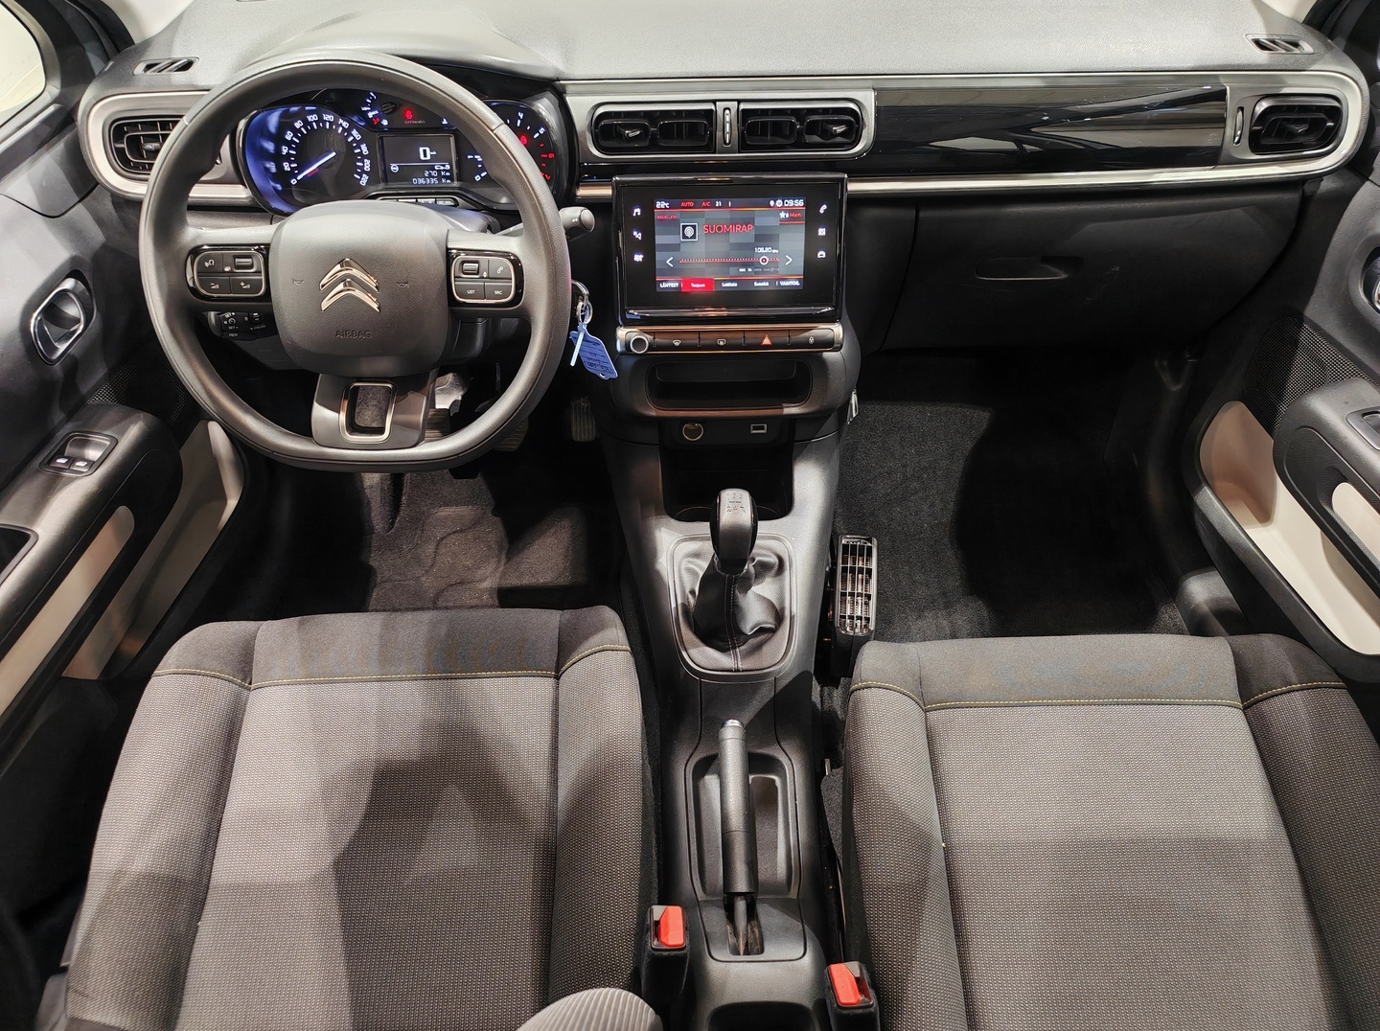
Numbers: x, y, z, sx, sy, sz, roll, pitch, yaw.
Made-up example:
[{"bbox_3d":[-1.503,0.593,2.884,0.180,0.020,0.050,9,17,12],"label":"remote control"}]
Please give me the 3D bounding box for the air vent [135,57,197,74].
[{"bbox_3d":[-0.539,-0.463,1.067,0.056,0.014,0.036,-1,48,0],"label":"air vent"}]

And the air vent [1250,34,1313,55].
[{"bbox_3d":[0.612,-0.487,1.073,0.056,0.014,0.036,-1,48,0],"label":"air vent"}]

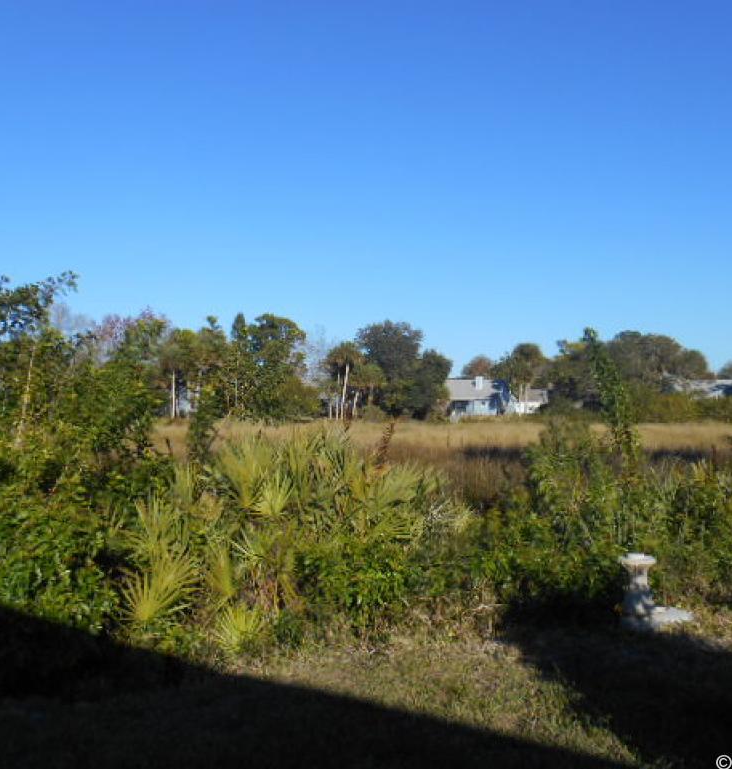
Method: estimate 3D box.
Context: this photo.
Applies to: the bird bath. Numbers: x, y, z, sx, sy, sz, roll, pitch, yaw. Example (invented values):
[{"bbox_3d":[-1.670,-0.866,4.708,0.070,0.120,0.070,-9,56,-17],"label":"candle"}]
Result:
[{"bbox_3d":[2.160,1.540,5.750,0.520,0.500,0.470,-1,-2,20],"label":"bird bath"}]

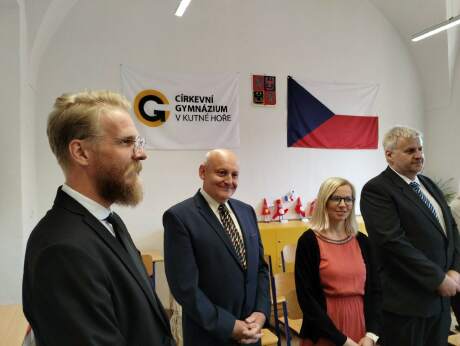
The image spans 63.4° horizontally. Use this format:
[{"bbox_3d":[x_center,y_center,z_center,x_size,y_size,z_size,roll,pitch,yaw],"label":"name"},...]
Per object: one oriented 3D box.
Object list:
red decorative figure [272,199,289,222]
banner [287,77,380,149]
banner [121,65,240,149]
[{"bbox_3d":[0.674,0.500,4.970,0.200,0.320,0.140,-1,3,-18],"label":"red decorative figure"},{"bbox_3d":[1.505,-0.836,5.310,1.500,0.980,0.030,-1,3,-18],"label":"banner"},{"bbox_3d":[-0.576,-0.780,4.620,1.500,1.000,0.030,-1,3,-18],"label":"banner"}]

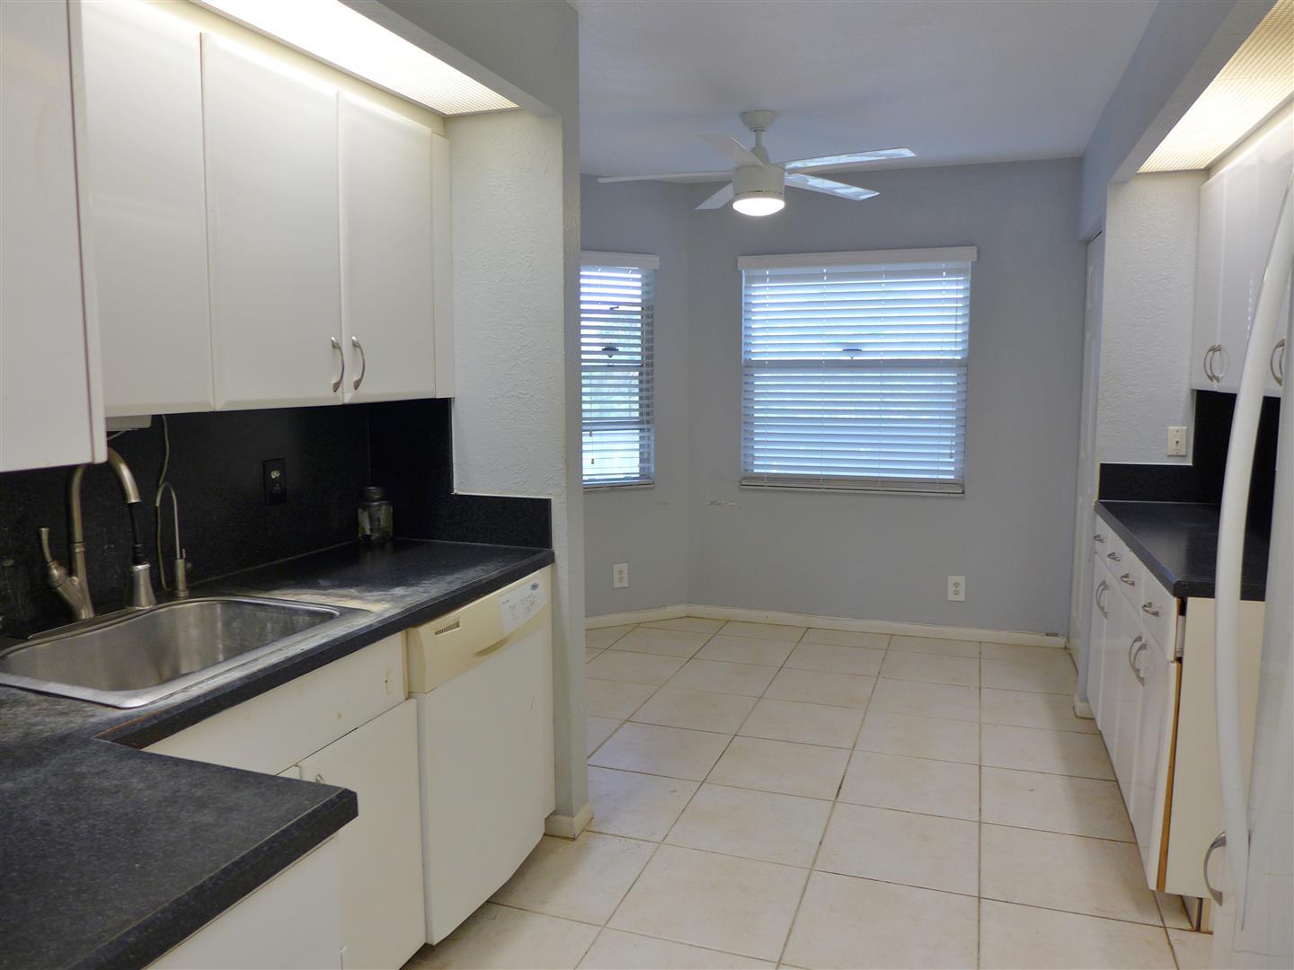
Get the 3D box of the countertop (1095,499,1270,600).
[{"bbox_3d":[1.863,0.191,2.827,0.642,0.046,1.556,2,7,20],"label":"countertop"}]

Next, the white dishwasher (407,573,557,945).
[{"bbox_3d":[-0.689,0.694,2.497,0.601,0.841,0.603,2,7,20],"label":"white dishwasher"}]

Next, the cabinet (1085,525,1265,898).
[{"bbox_3d":[1.871,0.615,2.877,0.635,0.813,1.547,2,7,20],"label":"cabinet"}]

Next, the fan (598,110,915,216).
[{"bbox_3d":[0.463,-1.319,3.701,1.300,0.411,1.290,2,7,20],"label":"fan"}]

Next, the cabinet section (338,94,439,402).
[{"bbox_3d":[-0.843,-0.611,2.480,0.325,0.760,0.408,2,7,20],"label":"cabinet section"}]

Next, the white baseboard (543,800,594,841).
[{"bbox_3d":[-0.248,1.048,2.861,0.112,0.078,0.155,2,7,20],"label":"white baseboard"}]

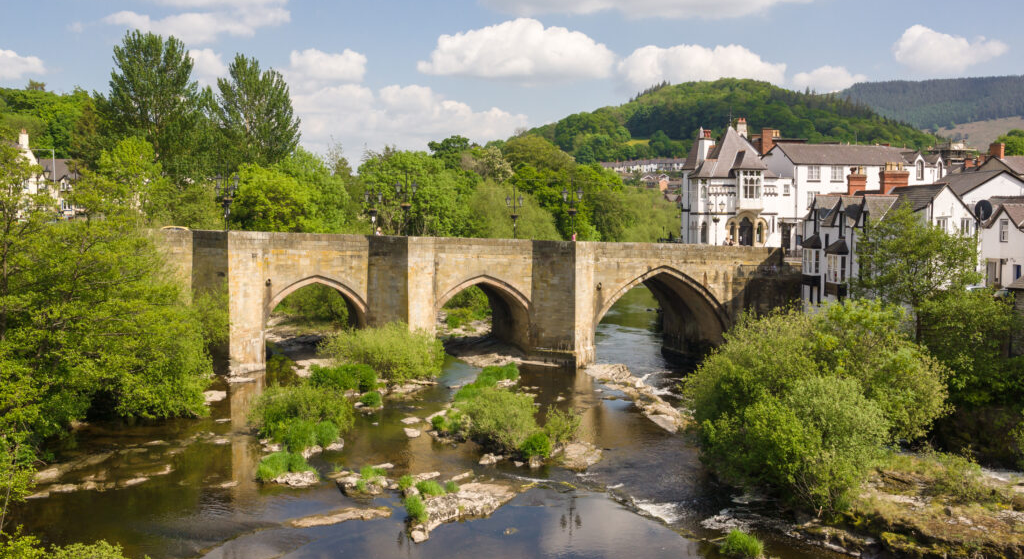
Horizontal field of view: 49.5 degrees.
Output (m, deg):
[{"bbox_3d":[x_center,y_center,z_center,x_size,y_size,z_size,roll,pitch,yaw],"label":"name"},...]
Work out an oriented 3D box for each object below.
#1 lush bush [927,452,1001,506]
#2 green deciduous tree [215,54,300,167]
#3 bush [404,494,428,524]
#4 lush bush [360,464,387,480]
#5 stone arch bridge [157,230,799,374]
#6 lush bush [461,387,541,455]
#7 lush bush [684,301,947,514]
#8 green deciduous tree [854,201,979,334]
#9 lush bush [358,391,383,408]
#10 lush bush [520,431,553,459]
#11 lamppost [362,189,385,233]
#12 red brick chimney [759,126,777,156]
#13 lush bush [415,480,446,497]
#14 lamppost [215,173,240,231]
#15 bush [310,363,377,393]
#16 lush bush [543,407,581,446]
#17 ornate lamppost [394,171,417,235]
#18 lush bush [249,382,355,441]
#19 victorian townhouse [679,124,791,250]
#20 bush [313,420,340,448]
[{"bbox_3d":[12.209,5.244,30.000,1.900,0.950,1.700,0,2,0],"label":"lush bush"},{"bbox_3d":[-26.491,-12.041,115.478,8.915,22.586,8.469,0,2,0],"label":"green deciduous tree"},{"bbox_3d":[-2.393,5.763,27.800,0.620,0.650,0.600,0,2,0],"label":"bush"},{"bbox_3d":[-4.133,5.755,33.104,0.780,0.400,0.600,0,2,0],"label":"lush bush"},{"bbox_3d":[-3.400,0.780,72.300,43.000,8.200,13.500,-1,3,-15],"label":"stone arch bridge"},{"bbox_3d":[-0.410,4.882,39.520,2.900,2.200,2.700,0,2,0],"label":"lush bush"},{"bbox_3d":[8.825,3.312,32.800,7.400,5.250,6.800,0,2,0],"label":"lush bush"},{"bbox_3d":[17.501,-0.178,48.000,5.400,6.500,5.000,0,2,0],"label":"green deciduous tree"},{"bbox_3d":[-6.403,5.430,50.200,1.080,0.750,0.950,0,2,0],"label":"lush bush"},{"bbox_3d":[0.846,5.696,38.300,1.100,0.950,1.000,0,2,0],"label":"lush bush"},{"bbox_3d":[-9.675,-4.261,77.500,1.350,4.600,0.700,-1,3,-15],"label":"lamppost"},{"bbox_3d":[23.999,-12.944,104.000,1.000,2.600,1.100,0,2,-6],"label":"red brick chimney"},{"bbox_3d":[-2.242,5.808,30.900,0.850,0.380,0.650,0,2,0],"label":"lush bush"},{"bbox_3d":[-15.888,-3.912,62.000,1.400,4.600,0.700,-1,3,-15],"label":"lamppost"},{"bbox_3d":[-8.039,4.590,52.927,3.150,1.350,2.200,0,2,0],"label":"bush"},{"bbox_3d":[1.785,5.300,40.000,1.400,1.400,1.300,0,2,0],"label":"lush bush"},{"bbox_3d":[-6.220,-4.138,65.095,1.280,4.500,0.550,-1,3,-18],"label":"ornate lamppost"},{"bbox_3d":[-7.852,4.804,41.382,3.950,2.000,3.200,0,2,0],"label":"lush bush"},{"bbox_3d":[18.718,-7.457,92.500,8.400,11.300,8.000,0,2,-6],"label":"victorian townhouse"},{"bbox_3d":[-6.688,5.589,40.000,0.880,0.900,0.850,0,2,0],"label":"bush"}]

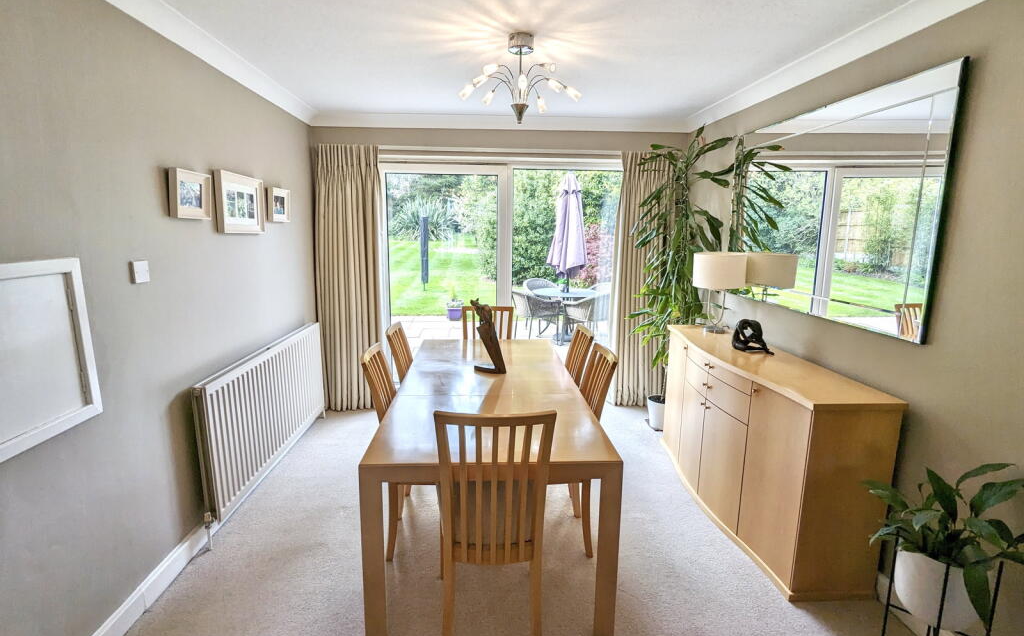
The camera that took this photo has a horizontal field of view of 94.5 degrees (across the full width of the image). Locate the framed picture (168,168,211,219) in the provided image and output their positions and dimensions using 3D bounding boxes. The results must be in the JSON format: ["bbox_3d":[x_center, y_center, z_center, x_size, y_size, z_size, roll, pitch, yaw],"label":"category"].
[{"bbox_3d":[-1.512,-0.575,2.228,0.045,0.217,0.265,0,10,-4],"label":"framed picture"}]

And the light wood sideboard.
[{"bbox_3d":[1.280,0.626,2.678,0.460,0.876,1.550,0,10,-4],"label":"light wood sideboard"}]

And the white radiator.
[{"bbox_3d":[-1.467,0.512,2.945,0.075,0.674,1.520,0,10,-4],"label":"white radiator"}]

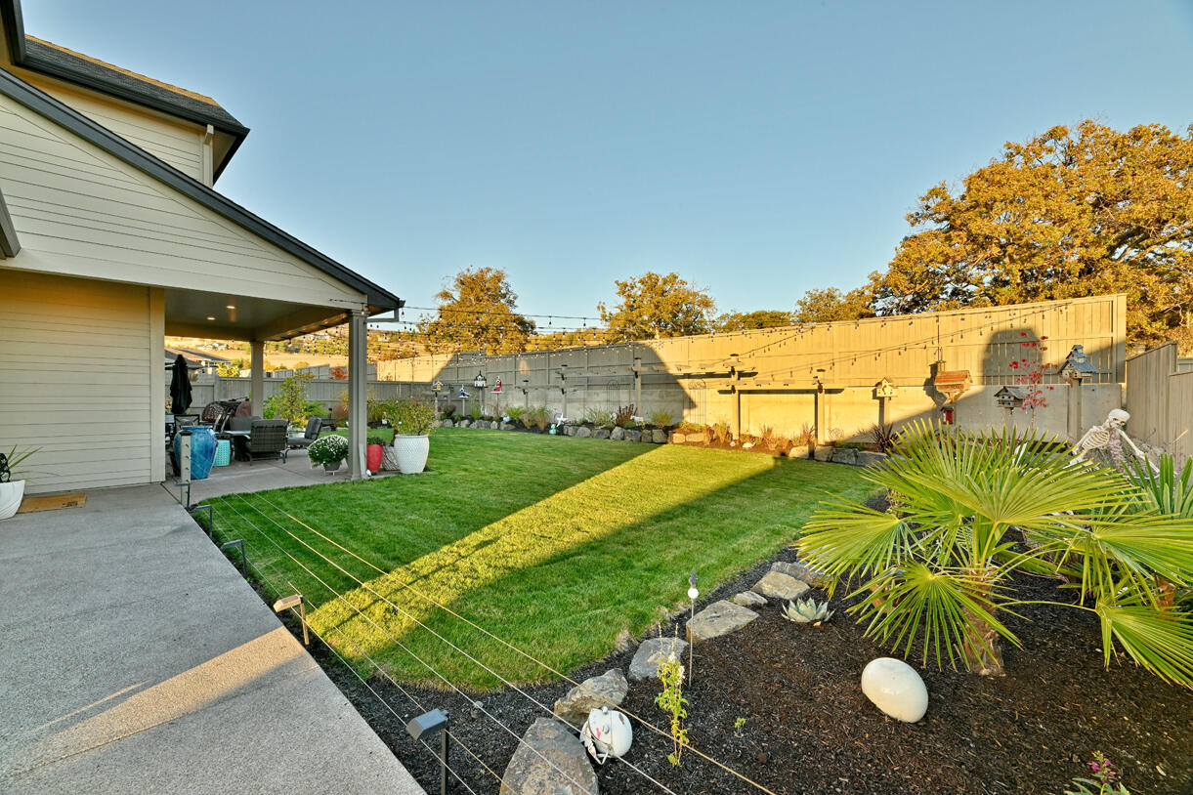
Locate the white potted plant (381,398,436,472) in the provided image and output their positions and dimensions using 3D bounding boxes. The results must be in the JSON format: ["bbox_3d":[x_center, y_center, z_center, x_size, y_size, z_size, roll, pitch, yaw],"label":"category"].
[{"bbox_3d":[-3.360,0.665,8.330,0.850,1.310,0.850,0,0,44],"label":"white potted plant"}]

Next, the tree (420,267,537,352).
[{"bbox_3d":[-10.278,-6.782,40.000,10.000,9.200,9.600,0,0,-14],"label":"tree"}]

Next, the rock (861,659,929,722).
[{"bbox_3d":[1.155,1.135,1.810,0.215,0.200,0.225,0,0,30],"label":"rock"}]

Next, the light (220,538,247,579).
[{"bbox_3d":[-2.566,1.166,3.288,0.065,0.265,0.145,0,0,44],"label":"light"}]

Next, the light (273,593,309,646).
[{"bbox_3d":[-1.556,1.161,2.383,0.065,0.265,0.145,0,0,44],"label":"light"}]

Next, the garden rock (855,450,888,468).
[{"bbox_3d":[5.324,1.200,8.900,0.650,0.300,0.420,0,0,41],"label":"garden rock"}]

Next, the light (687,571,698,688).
[{"bbox_3d":[0.416,1.001,2.018,0.055,0.500,0.050,0,0,11],"label":"light"}]

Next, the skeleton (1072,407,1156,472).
[{"bbox_3d":[5.613,0.479,5.000,0.780,0.720,0.650,0,0,9],"label":"skeleton"}]

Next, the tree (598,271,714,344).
[{"bbox_3d":[5.484,-7.032,42.000,10.400,8.800,10.200,0,0,7],"label":"tree"}]

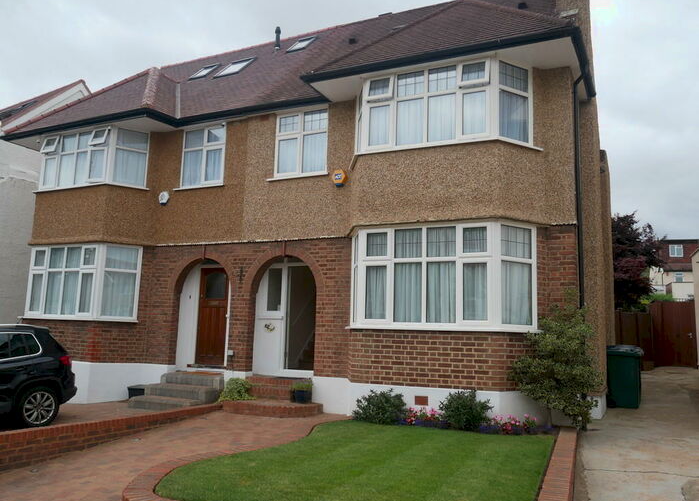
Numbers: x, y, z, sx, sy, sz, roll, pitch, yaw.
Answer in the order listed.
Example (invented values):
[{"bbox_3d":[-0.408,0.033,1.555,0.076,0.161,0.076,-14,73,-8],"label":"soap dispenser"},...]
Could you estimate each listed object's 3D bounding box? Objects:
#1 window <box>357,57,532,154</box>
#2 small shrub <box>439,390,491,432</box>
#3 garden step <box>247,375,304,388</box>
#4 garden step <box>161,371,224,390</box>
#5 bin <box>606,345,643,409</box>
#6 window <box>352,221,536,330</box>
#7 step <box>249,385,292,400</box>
[{"bbox_3d":[1.335,-2.171,9.650,3.000,1.290,0.630,-2,-10,26],"label":"window"},{"bbox_3d":[1.512,2.087,7.941,0.690,0.500,0.620,-2,-9,25],"label":"small shrub"},{"bbox_3d":[-1.204,2.281,10.455,1.200,0.155,0.400,-2,-9,25],"label":"garden step"},{"bbox_3d":[-3.025,2.485,11.650,1.380,0.205,0.380,-2,-10,26],"label":"garden step"},{"bbox_3d":[4.855,2.235,10.811,0.710,1.070,0.580,-2,-9,25],"label":"bin"},{"bbox_3d":[1.239,0.435,9.052,2.930,1.530,0.700,-2,-9,25],"label":"window"},{"bbox_3d":[-1.322,2.572,10.866,1.420,0.200,0.300,-2,-10,26],"label":"step"}]

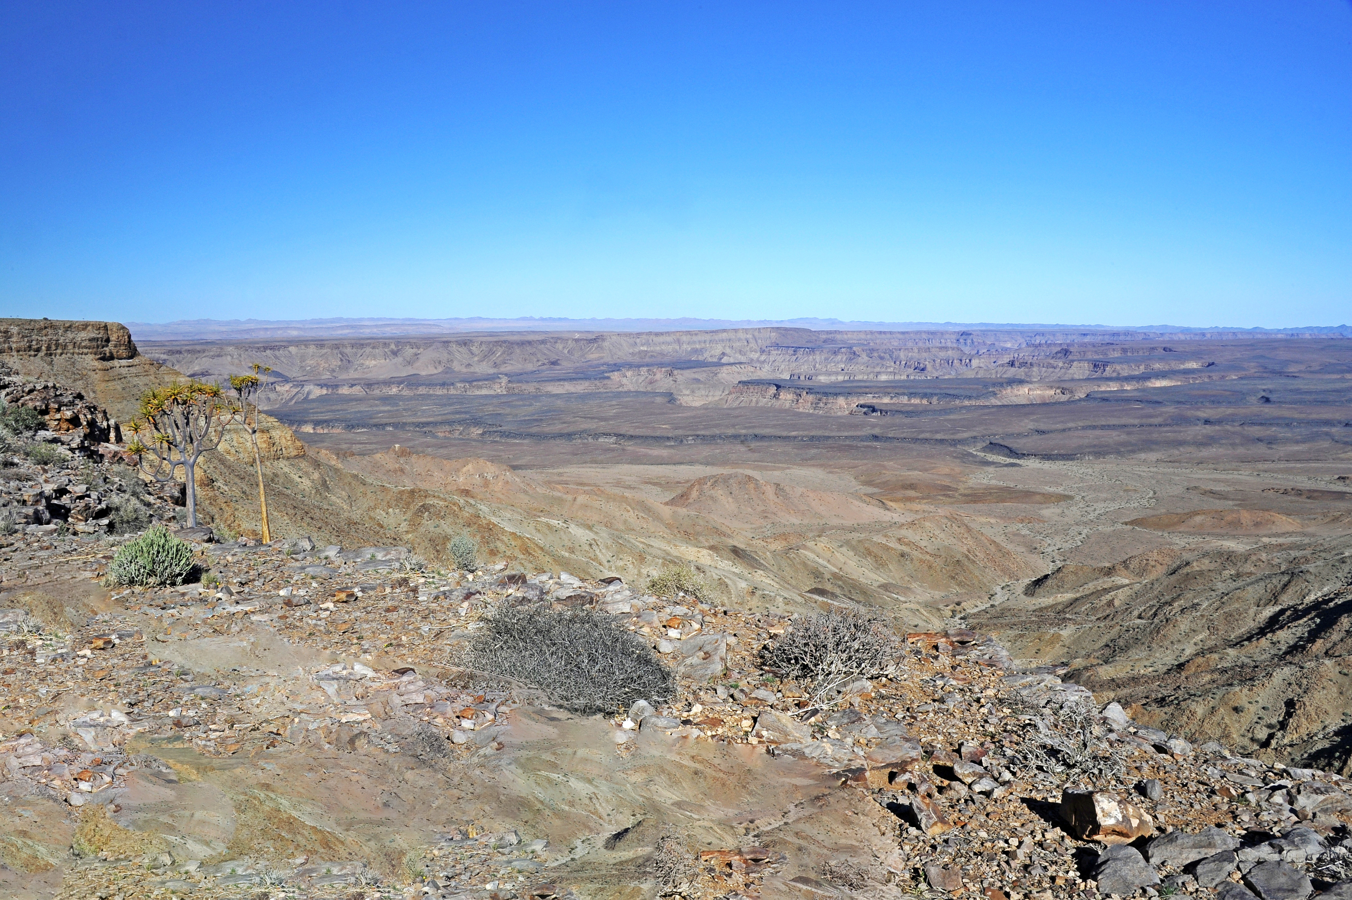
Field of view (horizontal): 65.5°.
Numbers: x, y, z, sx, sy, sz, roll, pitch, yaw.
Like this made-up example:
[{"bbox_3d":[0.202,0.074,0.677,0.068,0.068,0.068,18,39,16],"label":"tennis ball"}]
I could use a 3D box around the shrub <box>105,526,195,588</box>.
[{"bbox_3d":[-7.247,1.446,14.500,1.109,0.723,0.998,-3,8,-27],"label":"shrub"}]

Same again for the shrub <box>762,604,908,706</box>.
[{"bbox_3d":[1.121,1.456,7.600,1.043,0.539,0.887,1,7,9],"label":"shrub"}]

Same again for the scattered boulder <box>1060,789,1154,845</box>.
[{"bbox_3d":[1.762,1.488,4.300,0.352,0.159,0.229,3,7,23],"label":"scattered boulder"}]

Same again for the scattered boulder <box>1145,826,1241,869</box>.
[{"bbox_3d":[2.069,1.574,4.200,0.338,0.103,0.186,4,8,27],"label":"scattered boulder"}]

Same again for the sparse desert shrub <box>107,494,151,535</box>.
[{"bbox_3d":[-11.688,1.365,22.500,0.824,0.757,0.742,-3,8,-28],"label":"sparse desert shrub"}]

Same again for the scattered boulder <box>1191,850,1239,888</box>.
[{"bbox_3d":[2.052,1.587,4.000,0.165,0.103,0.132,4,8,28],"label":"scattered boulder"}]

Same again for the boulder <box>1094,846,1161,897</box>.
[{"bbox_3d":[1.692,1.571,3.950,0.234,0.139,0.175,3,7,24],"label":"boulder"}]

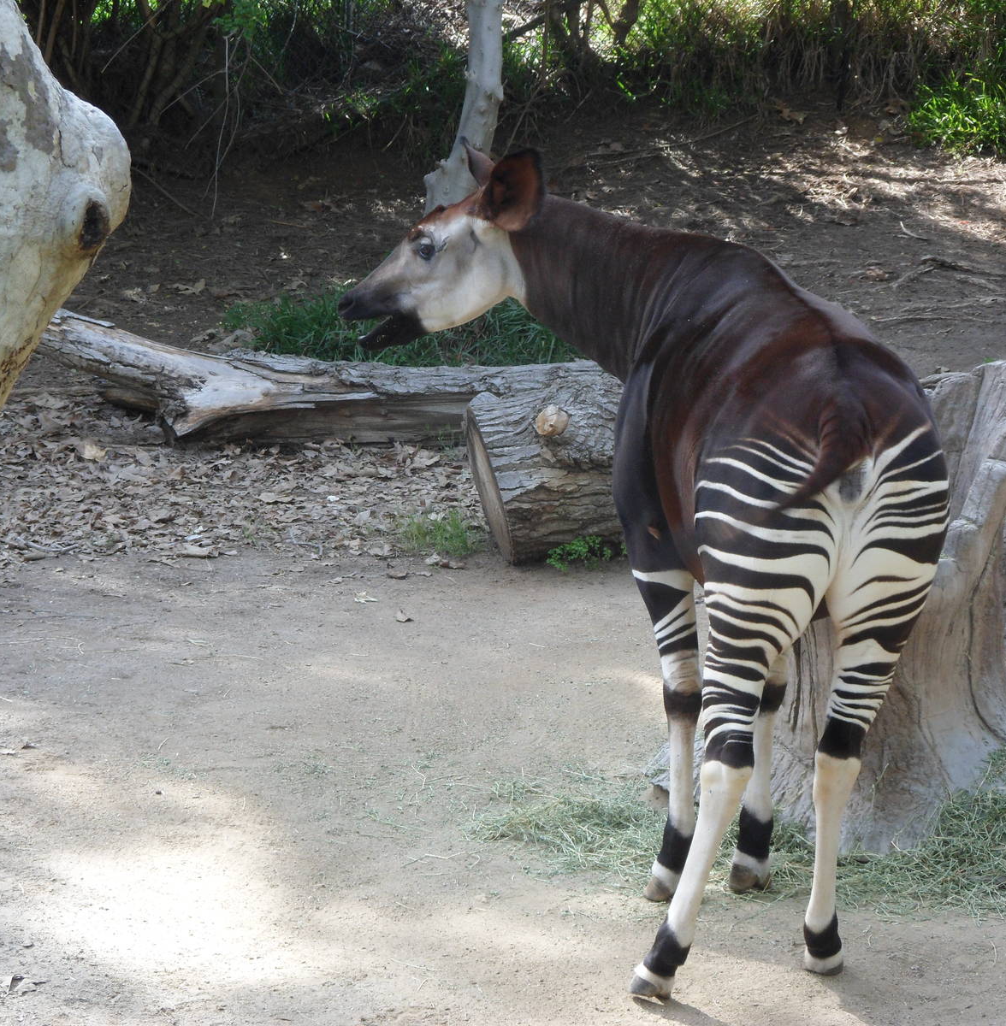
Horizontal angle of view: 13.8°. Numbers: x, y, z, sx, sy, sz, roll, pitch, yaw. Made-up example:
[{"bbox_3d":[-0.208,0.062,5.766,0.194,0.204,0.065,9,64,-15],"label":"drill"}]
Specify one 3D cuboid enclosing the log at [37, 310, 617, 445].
[{"bbox_3d":[-0.822,-0.601,18.600,2.850,0.500,0.550,0,6,4],"label":"log"}]

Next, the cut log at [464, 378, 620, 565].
[{"bbox_3d":[0.348,-0.167,16.400,0.950,0.660,0.660,-1,6,-9],"label":"cut log"}]

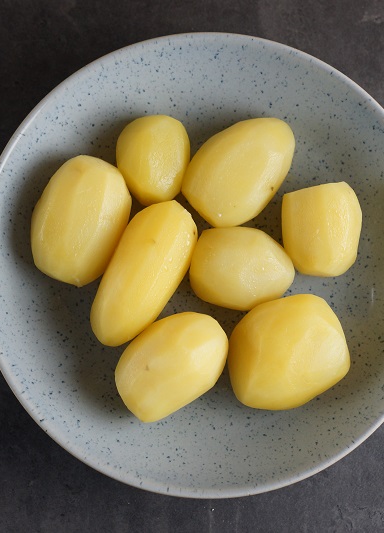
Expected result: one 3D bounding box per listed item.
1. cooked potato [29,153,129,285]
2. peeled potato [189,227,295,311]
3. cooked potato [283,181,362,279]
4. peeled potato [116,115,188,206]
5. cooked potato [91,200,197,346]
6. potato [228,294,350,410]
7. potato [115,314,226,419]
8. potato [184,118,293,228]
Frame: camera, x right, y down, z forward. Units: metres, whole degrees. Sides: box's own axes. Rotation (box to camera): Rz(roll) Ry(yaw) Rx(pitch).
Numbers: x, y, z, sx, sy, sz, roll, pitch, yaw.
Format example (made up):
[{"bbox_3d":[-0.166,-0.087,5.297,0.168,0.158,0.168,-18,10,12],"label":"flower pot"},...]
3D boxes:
[{"bbox_3d":[-0.061,-0.026,0.911,0.050,0.044,0.069,27,89,1],"label":"cooked potato"},{"bbox_3d":[0.028,0.001,0.917,0.057,0.041,0.045,10,89,0],"label":"peeled potato"},{"bbox_3d":[0.072,-0.018,0.913,0.045,0.043,0.050,-12,89,0],"label":"cooked potato"},{"bbox_3d":[-0.021,-0.058,0.915,0.040,0.038,0.048,-10,89,0],"label":"peeled potato"},{"bbox_3d":[-0.026,0.005,0.915,0.039,0.036,0.087,29,89,1],"label":"cooked potato"},{"bbox_3d":[0.051,0.047,0.911,0.066,0.049,0.058,-24,89,0],"label":"potato"},{"bbox_3d":[-0.011,0.052,0.915,0.066,0.040,0.046,-35,89,-1],"label":"potato"},{"bbox_3d":[0.028,-0.053,0.911,0.047,0.040,0.069,39,89,1],"label":"potato"}]

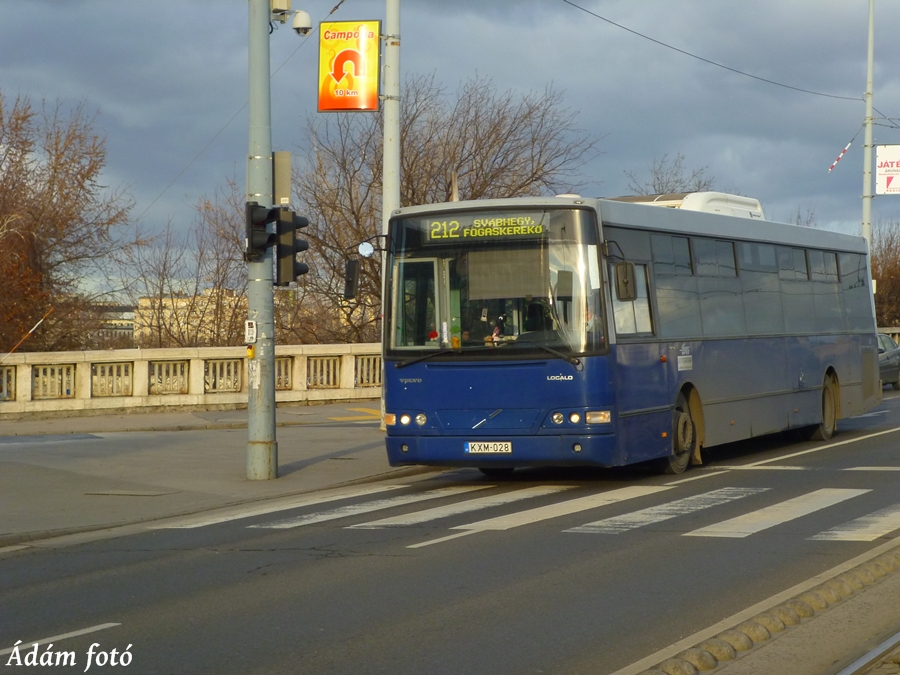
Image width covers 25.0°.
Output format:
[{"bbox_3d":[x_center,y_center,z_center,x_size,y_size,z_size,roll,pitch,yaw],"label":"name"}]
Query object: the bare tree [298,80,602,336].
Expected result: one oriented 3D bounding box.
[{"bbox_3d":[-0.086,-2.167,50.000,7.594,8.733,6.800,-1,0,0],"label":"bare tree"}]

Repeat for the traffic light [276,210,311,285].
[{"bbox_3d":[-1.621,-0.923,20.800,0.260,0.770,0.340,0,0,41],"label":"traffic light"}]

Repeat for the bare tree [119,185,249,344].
[{"bbox_3d":[-6.000,-0.781,46.000,2.858,5.561,3.000,-1,0,0],"label":"bare tree"}]

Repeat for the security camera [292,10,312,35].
[{"bbox_3d":[-1.506,-3.205,20.700,0.210,0.270,0.210,-1,0,0],"label":"security camera"}]

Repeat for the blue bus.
[{"bbox_3d":[2.880,-0.107,25.710,2.530,3.160,12.100,-2,0,25],"label":"blue bus"}]

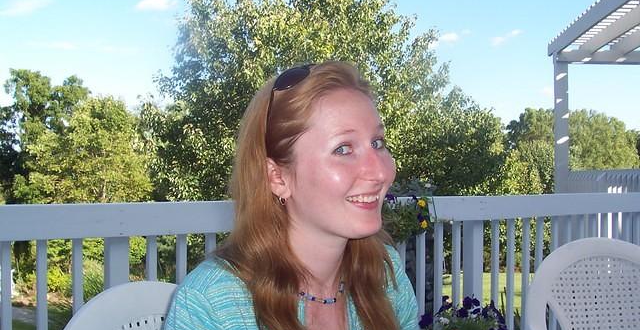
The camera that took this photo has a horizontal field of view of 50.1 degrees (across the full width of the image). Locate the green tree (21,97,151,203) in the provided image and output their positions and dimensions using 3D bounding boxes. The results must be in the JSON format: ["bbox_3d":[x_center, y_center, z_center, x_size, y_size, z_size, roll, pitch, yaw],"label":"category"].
[{"bbox_3d":[-5.827,0.435,17.000,3.250,4.220,3.200,0,0,0],"label":"green tree"}]

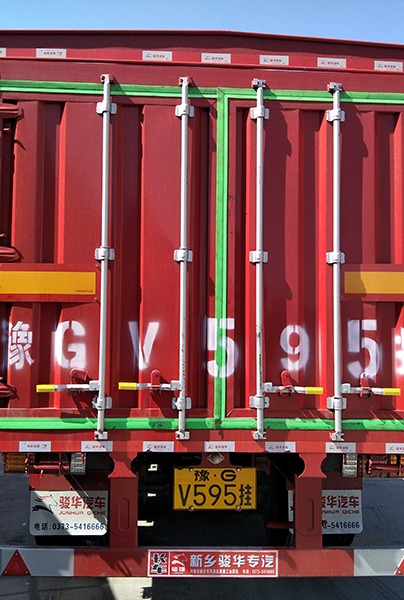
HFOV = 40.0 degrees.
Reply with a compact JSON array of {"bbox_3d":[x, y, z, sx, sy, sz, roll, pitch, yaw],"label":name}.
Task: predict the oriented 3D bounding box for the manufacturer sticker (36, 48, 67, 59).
[{"bbox_3d":[-0.762,-1.249,2.811,0.150,0.050,0.006,1,-3,-3],"label":"manufacturer sticker"}]

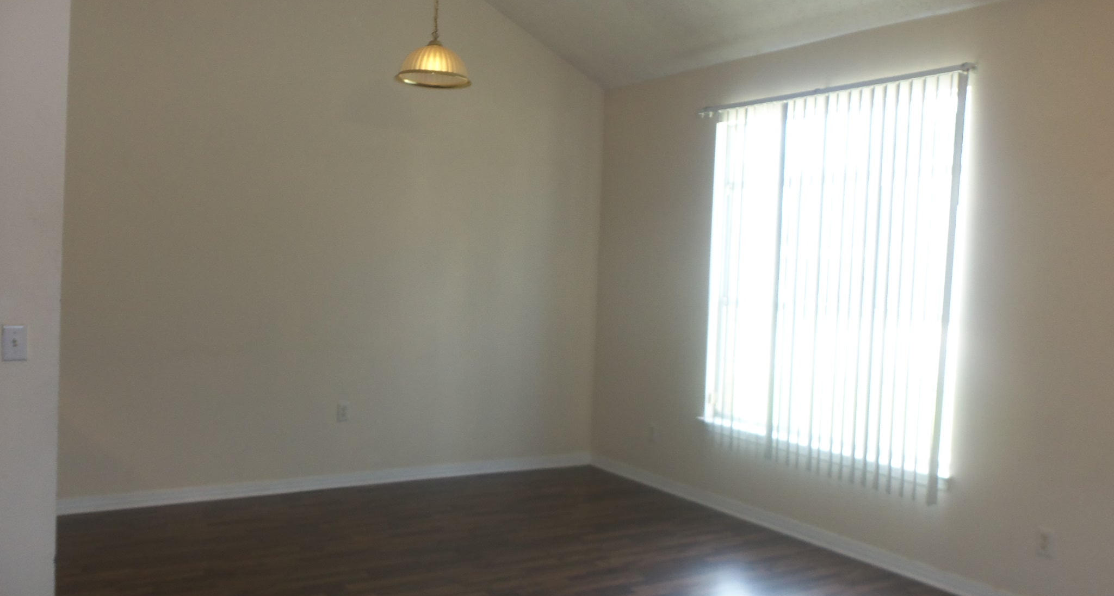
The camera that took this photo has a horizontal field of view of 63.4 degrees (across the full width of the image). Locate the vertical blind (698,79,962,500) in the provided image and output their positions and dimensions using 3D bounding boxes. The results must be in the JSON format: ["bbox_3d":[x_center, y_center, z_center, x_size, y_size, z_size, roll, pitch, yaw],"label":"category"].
[{"bbox_3d":[1.424,-0.099,5.143,0.100,2.120,1.790,2,2,-34],"label":"vertical blind"}]

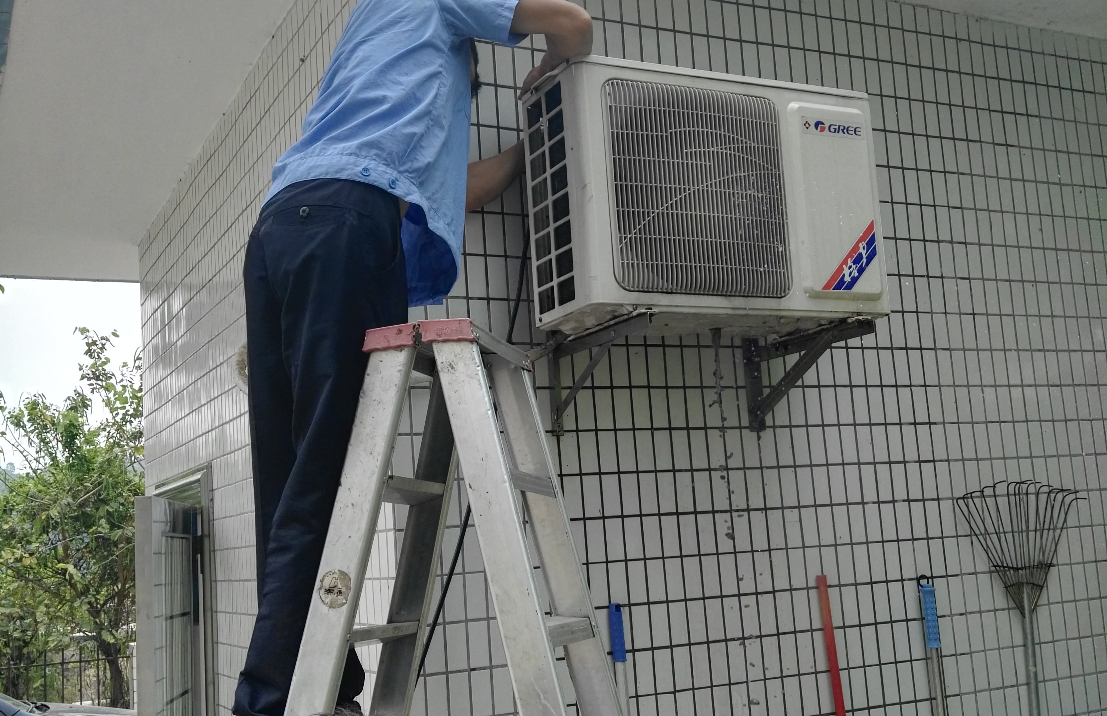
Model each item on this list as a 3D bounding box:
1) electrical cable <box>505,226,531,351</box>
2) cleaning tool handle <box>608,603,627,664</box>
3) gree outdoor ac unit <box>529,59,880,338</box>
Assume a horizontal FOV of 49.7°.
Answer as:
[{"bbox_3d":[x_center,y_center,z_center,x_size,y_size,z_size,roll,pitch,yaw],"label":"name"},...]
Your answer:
[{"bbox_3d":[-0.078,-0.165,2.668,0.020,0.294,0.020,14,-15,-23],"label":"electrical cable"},{"bbox_3d":[0.143,0.614,2.666,0.030,0.134,0.030,-5,-7,-1],"label":"cleaning tool handle"},{"bbox_3d":[0.358,-0.346,2.760,0.780,0.545,0.290,0,-9,-25],"label":"gree outdoor ac unit"}]

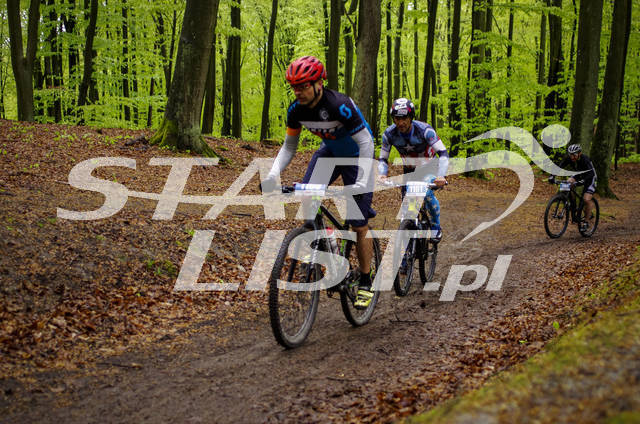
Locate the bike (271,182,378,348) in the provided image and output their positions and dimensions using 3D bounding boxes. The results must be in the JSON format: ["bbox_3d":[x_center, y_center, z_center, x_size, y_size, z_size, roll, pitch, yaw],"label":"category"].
[{"bbox_3d":[0.087,0.310,5.979,0.700,1.020,1.820,3,2,23],"label":"bike"}]

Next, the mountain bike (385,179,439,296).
[{"bbox_3d":[0.977,0.251,9.101,0.690,1.060,1.820,4,3,18],"label":"mountain bike"}]

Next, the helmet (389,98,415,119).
[{"bbox_3d":[0.783,-0.975,8.720,0.215,0.170,0.280,3,23,16],"label":"helmet"}]

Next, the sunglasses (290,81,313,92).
[{"bbox_3d":[-0.095,-0.770,5.630,0.145,0.050,0.140,6,19,38],"label":"sunglasses"}]

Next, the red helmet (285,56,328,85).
[{"bbox_3d":[-0.081,-0.870,5.670,0.215,0.170,0.285,6,19,38],"label":"red helmet"}]

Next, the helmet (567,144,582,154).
[{"bbox_3d":[4.286,-1.050,15.500,0.210,0.165,0.275,5,8,40],"label":"helmet"}]

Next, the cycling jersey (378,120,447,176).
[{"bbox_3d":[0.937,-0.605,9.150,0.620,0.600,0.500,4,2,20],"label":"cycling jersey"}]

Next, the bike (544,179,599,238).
[{"bbox_3d":[4.237,-0.060,15.357,0.700,1.020,1.830,7,5,42],"label":"bike"}]

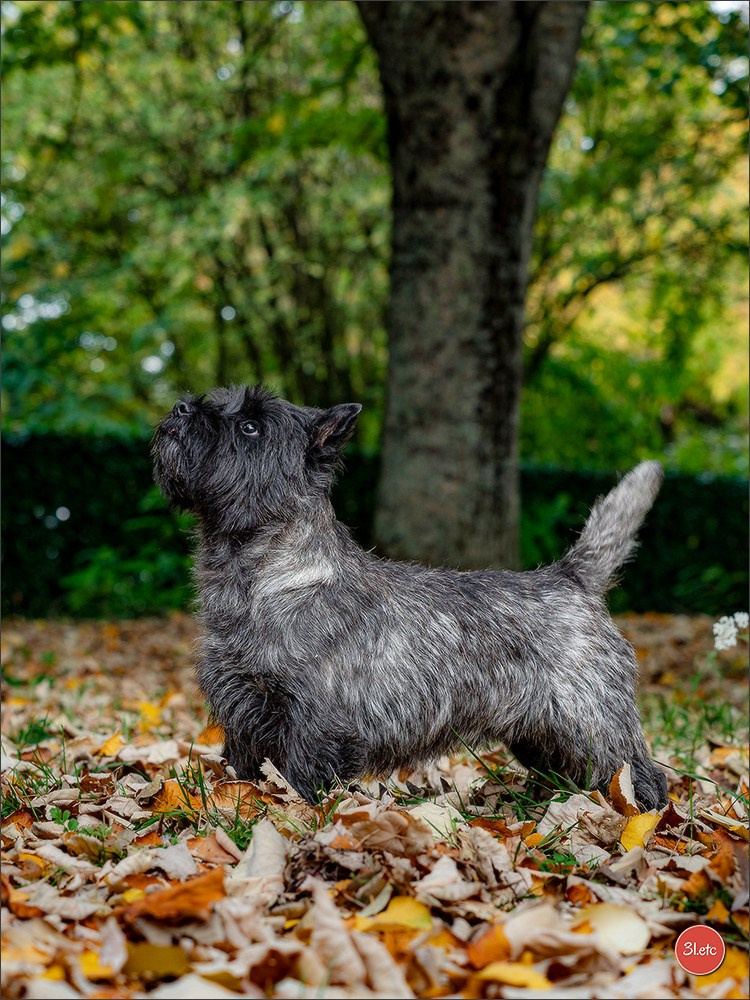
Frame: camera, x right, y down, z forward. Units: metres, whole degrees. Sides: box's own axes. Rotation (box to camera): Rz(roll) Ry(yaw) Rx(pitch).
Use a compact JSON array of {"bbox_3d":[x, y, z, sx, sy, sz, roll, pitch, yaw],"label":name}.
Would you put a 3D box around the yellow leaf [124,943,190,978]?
[{"bbox_3d":[-0.145,0.305,2.294,0.050,0.023,0.042,0,-1,0],"label":"yellow leaf"}]

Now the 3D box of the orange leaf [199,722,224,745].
[{"bbox_3d":[-0.197,0.286,4.250,0.037,0.027,0.032,0,0,0],"label":"orange leaf"}]

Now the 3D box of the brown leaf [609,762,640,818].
[{"bbox_3d":[0.244,0.283,3.390,0.031,0.053,0.022,0,0,0],"label":"brown leaf"}]

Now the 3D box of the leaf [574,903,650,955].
[{"bbox_3d":[0.169,0.304,2.461,0.055,0.035,0.048,0,-1,0],"label":"leaf"}]

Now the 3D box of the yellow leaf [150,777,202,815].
[{"bbox_3d":[-0.208,0.310,3.629,0.058,0.039,0.047,0,-1,0],"label":"yellow leaf"}]

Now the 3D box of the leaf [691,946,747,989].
[{"bbox_3d":[0.236,0.321,2.380,0.042,0.029,0.038,0,0,0],"label":"leaf"}]

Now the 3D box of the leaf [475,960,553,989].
[{"bbox_3d":[0.089,0.303,2.211,0.049,0.019,0.040,0,-1,0],"label":"leaf"}]

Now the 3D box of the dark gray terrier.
[{"bbox_3d":[0.037,0.106,3.650,0.541,0.455,0.180,0,-1,3],"label":"dark gray terrier"}]

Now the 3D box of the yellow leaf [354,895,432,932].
[{"bbox_3d":[0.013,0.302,2.534,0.057,0.027,0.048,0,-1,0],"label":"yellow leaf"}]

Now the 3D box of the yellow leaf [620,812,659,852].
[{"bbox_3d":[0.254,0.319,3.330,0.036,0.036,0.030,0,0,0],"label":"yellow leaf"}]

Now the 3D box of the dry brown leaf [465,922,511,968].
[{"bbox_3d":[0.077,0.303,2.357,0.044,0.031,0.037,0,-1,0],"label":"dry brown leaf"}]

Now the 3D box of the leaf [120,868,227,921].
[{"bbox_3d":[-0.153,0.300,2.628,0.077,0.037,0.057,0,-1,0],"label":"leaf"}]

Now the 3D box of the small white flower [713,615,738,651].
[{"bbox_3d":[0.389,0.147,3.850,0.029,0.040,0.027,0,0,0],"label":"small white flower"}]

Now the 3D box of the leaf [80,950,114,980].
[{"bbox_3d":[-0.179,0.304,2.263,0.028,0.020,0.026,0,-1,0],"label":"leaf"}]

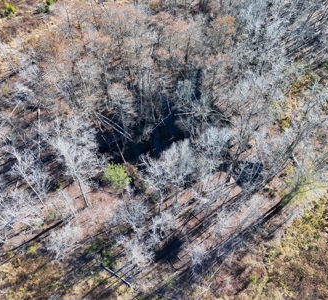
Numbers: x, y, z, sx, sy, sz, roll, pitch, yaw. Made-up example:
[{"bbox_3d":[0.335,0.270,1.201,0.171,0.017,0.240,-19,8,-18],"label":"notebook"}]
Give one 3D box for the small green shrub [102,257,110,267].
[{"bbox_3d":[-7.800,15.100,37.600,1.100,0.950,1.100,0,46,0],"label":"small green shrub"}]

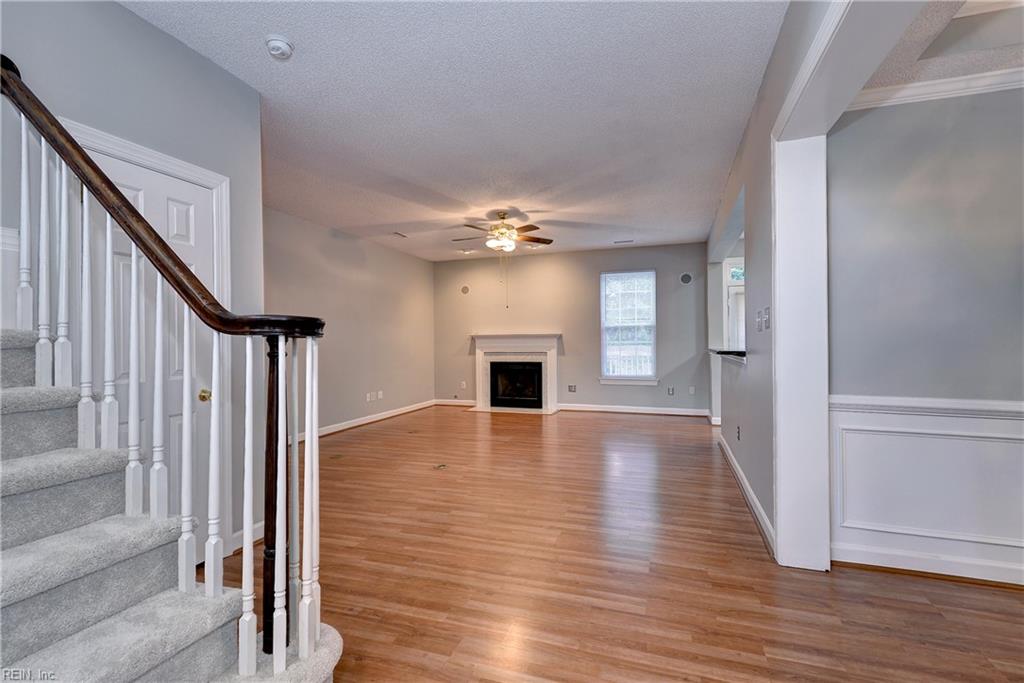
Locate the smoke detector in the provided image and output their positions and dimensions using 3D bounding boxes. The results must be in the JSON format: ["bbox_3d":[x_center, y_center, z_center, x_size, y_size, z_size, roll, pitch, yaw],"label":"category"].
[{"bbox_3d":[-1.179,-1.483,2.311,0.132,0.048,0.132,0,0,19],"label":"smoke detector"}]

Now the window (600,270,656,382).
[{"bbox_3d":[1.911,-0.249,7.471,0.887,1.784,0.100,0,0,19],"label":"window"}]

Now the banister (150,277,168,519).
[{"bbox_3d":[-1.164,0.178,1.505,0.034,0.813,0.034,0,0,19],"label":"banister"}]

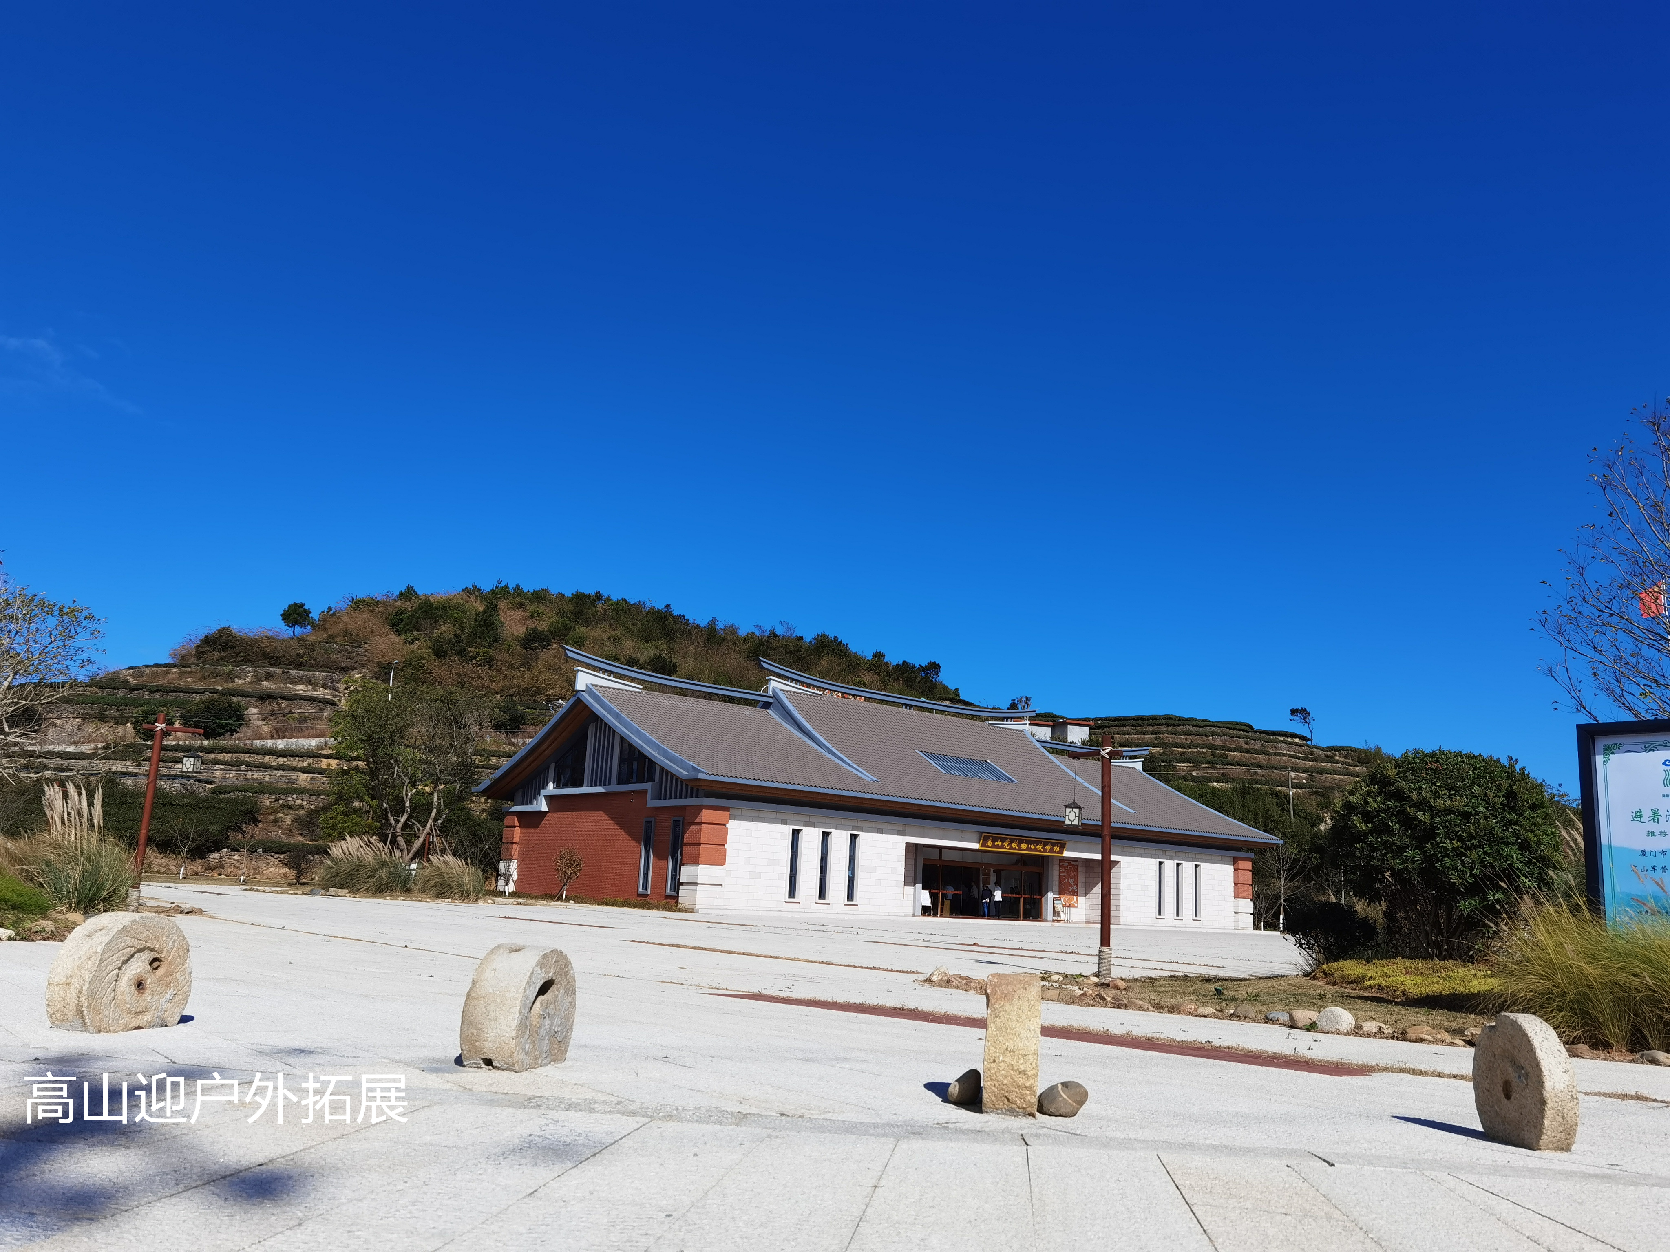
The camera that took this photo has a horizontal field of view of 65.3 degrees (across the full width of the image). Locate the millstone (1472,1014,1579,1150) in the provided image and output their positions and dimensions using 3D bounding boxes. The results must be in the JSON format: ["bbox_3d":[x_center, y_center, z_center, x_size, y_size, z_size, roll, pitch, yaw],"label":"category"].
[{"bbox_3d":[4.284,2.815,8.116,0.189,0.748,0.864,3,-12,1],"label":"millstone"}]

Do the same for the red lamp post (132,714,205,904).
[{"bbox_3d":[-14.203,3.964,27.418,1.170,4.159,0.360,9,-13,-25],"label":"red lamp post"}]

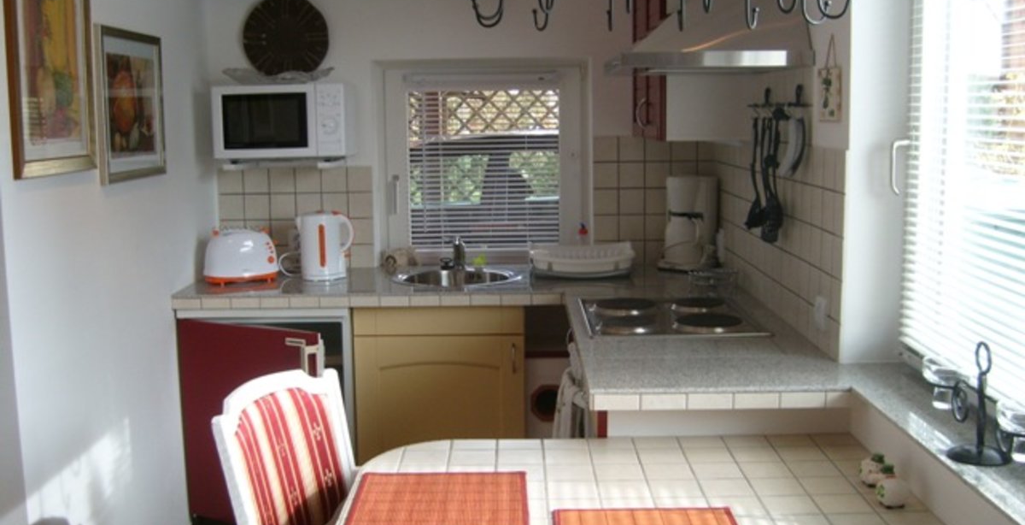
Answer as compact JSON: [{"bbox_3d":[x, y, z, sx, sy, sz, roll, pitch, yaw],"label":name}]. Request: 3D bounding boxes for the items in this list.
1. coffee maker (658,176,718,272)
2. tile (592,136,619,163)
[{"bbox_3d":[0.676,-0.148,4.005,0.165,0.372,0.215,6,10,37],"label":"coffee maker"},{"bbox_3d":[0.368,-0.448,4.104,0.102,0.102,0.012,-1,8,0],"label":"tile"}]

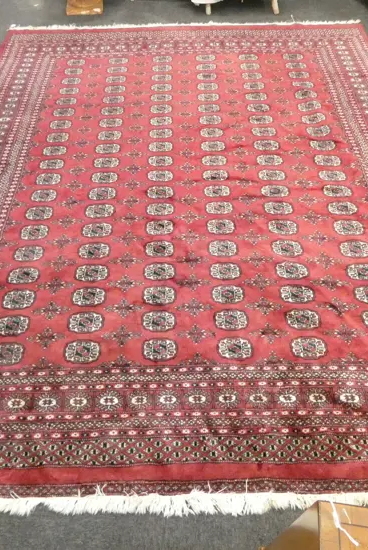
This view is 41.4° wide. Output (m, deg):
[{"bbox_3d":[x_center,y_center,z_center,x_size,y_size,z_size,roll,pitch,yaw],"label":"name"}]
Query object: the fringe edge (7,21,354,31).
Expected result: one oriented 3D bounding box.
[{"bbox_3d":[0.010,-1.773,3.438,2.499,0.022,0.070,-1,50,0],"label":"fringe edge"}]

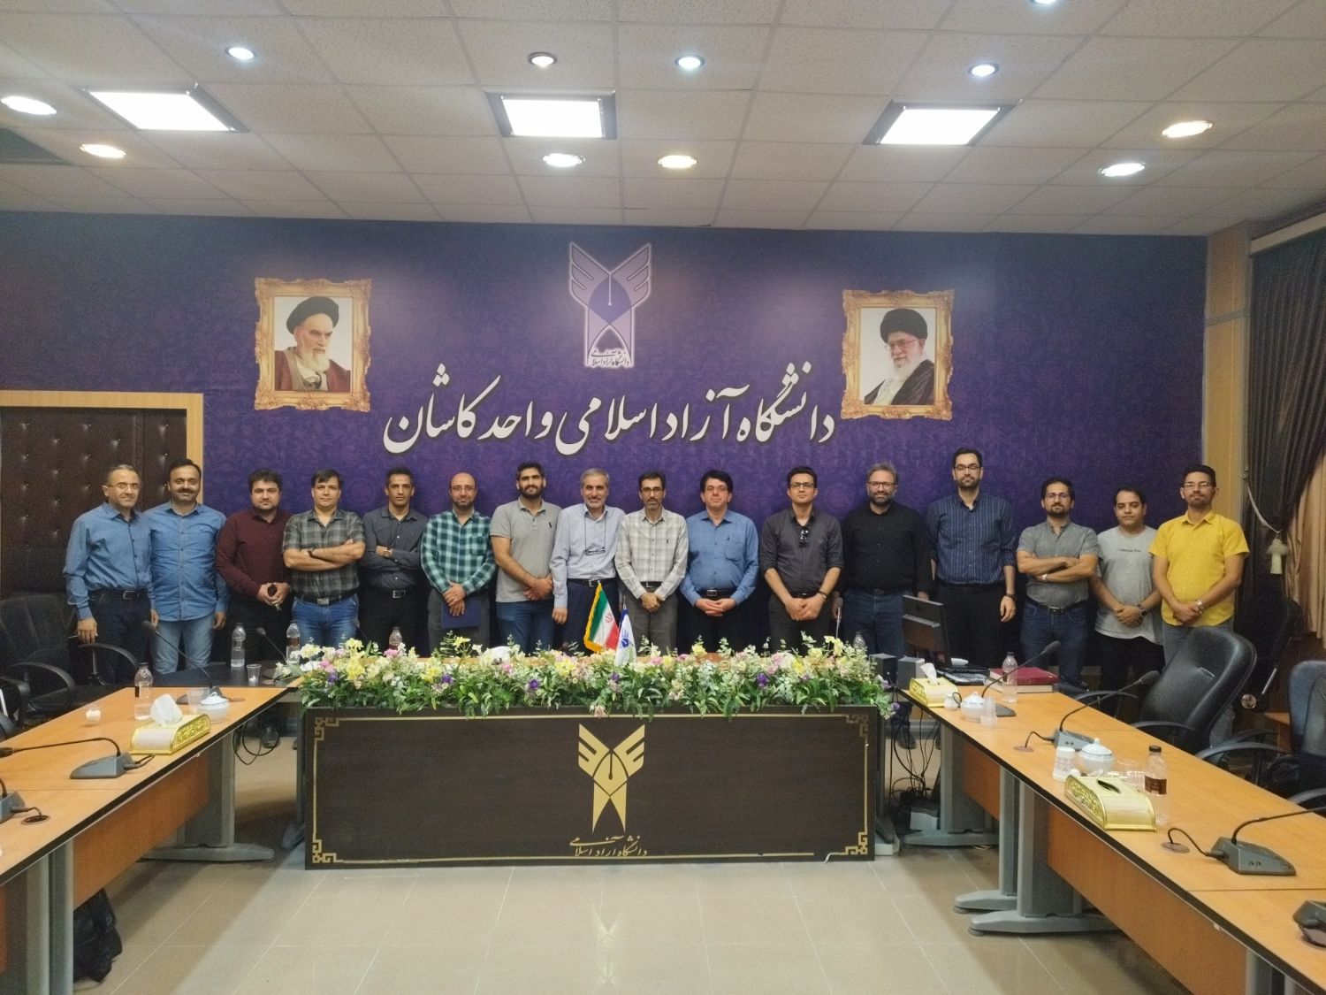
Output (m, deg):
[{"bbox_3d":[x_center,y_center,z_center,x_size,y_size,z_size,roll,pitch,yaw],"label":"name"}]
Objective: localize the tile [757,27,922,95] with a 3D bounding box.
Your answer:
[{"bbox_3d":[0.722,-1.794,3.786,0.600,0.020,0.600,0,1,-2],"label":"tile"}]

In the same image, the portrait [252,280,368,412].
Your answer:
[{"bbox_3d":[-2.332,-1.020,6.116,0.772,0.882,0.030,0,1,-3],"label":"portrait"}]

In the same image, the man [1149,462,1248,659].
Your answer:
[{"bbox_3d":[3.246,0.717,5.567,0.540,1.840,0.310,1,1,20],"label":"man"}]

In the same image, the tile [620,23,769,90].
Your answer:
[{"bbox_3d":[0.115,-1.775,3.714,0.600,0.020,0.600,1,2,-2],"label":"tile"}]

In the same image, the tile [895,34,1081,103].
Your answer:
[{"bbox_3d":[1.319,-1.764,3.749,0.600,0.020,0.600,1,2,-2],"label":"tile"}]

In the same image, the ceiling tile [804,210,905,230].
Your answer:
[{"bbox_3d":[1.252,-1.835,6.076,0.600,0.020,0.440,1,2,-2],"label":"ceiling tile"}]

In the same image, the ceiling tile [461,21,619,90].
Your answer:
[{"bbox_3d":[-0.482,-1.760,3.653,0.595,0.020,0.590,1,1,-2],"label":"ceiling tile"}]

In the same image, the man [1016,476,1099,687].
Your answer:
[{"bbox_3d":[2.532,0.741,5.921,0.500,1.742,0.330,1,1,12],"label":"man"}]

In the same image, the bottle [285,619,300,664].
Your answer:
[{"bbox_3d":[-1.876,0.734,4.696,0.066,0.225,0.066,0,1,-2],"label":"bottle"}]

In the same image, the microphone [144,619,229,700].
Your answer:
[{"bbox_3d":[-2.083,0.710,4.003,0.373,0.353,0.130,1,1,-2],"label":"microphone"}]

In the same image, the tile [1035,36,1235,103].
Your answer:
[{"bbox_3d":[1.936,-1.784,3.820,0.600,0.020,0.600,0,1,-2],"label":"tile"}]

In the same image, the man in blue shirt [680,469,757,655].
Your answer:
[{"bbox_3d":[0.358,0.710,5.878,0.500,1.764,0.330,1,1,6],"label":"man in blue shirt"}]

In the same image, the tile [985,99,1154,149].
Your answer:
[{"bbox_3d":[1.897,-1.770,4.351,0.600,0.020,0.600,1,1,-2],"label":"tile"}]

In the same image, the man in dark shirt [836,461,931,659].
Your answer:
[{"bbox_3d":[1.392,0.691,5.801,0.570,1.845,0.310,1,1,9],"label":"man in dark shirt"}]

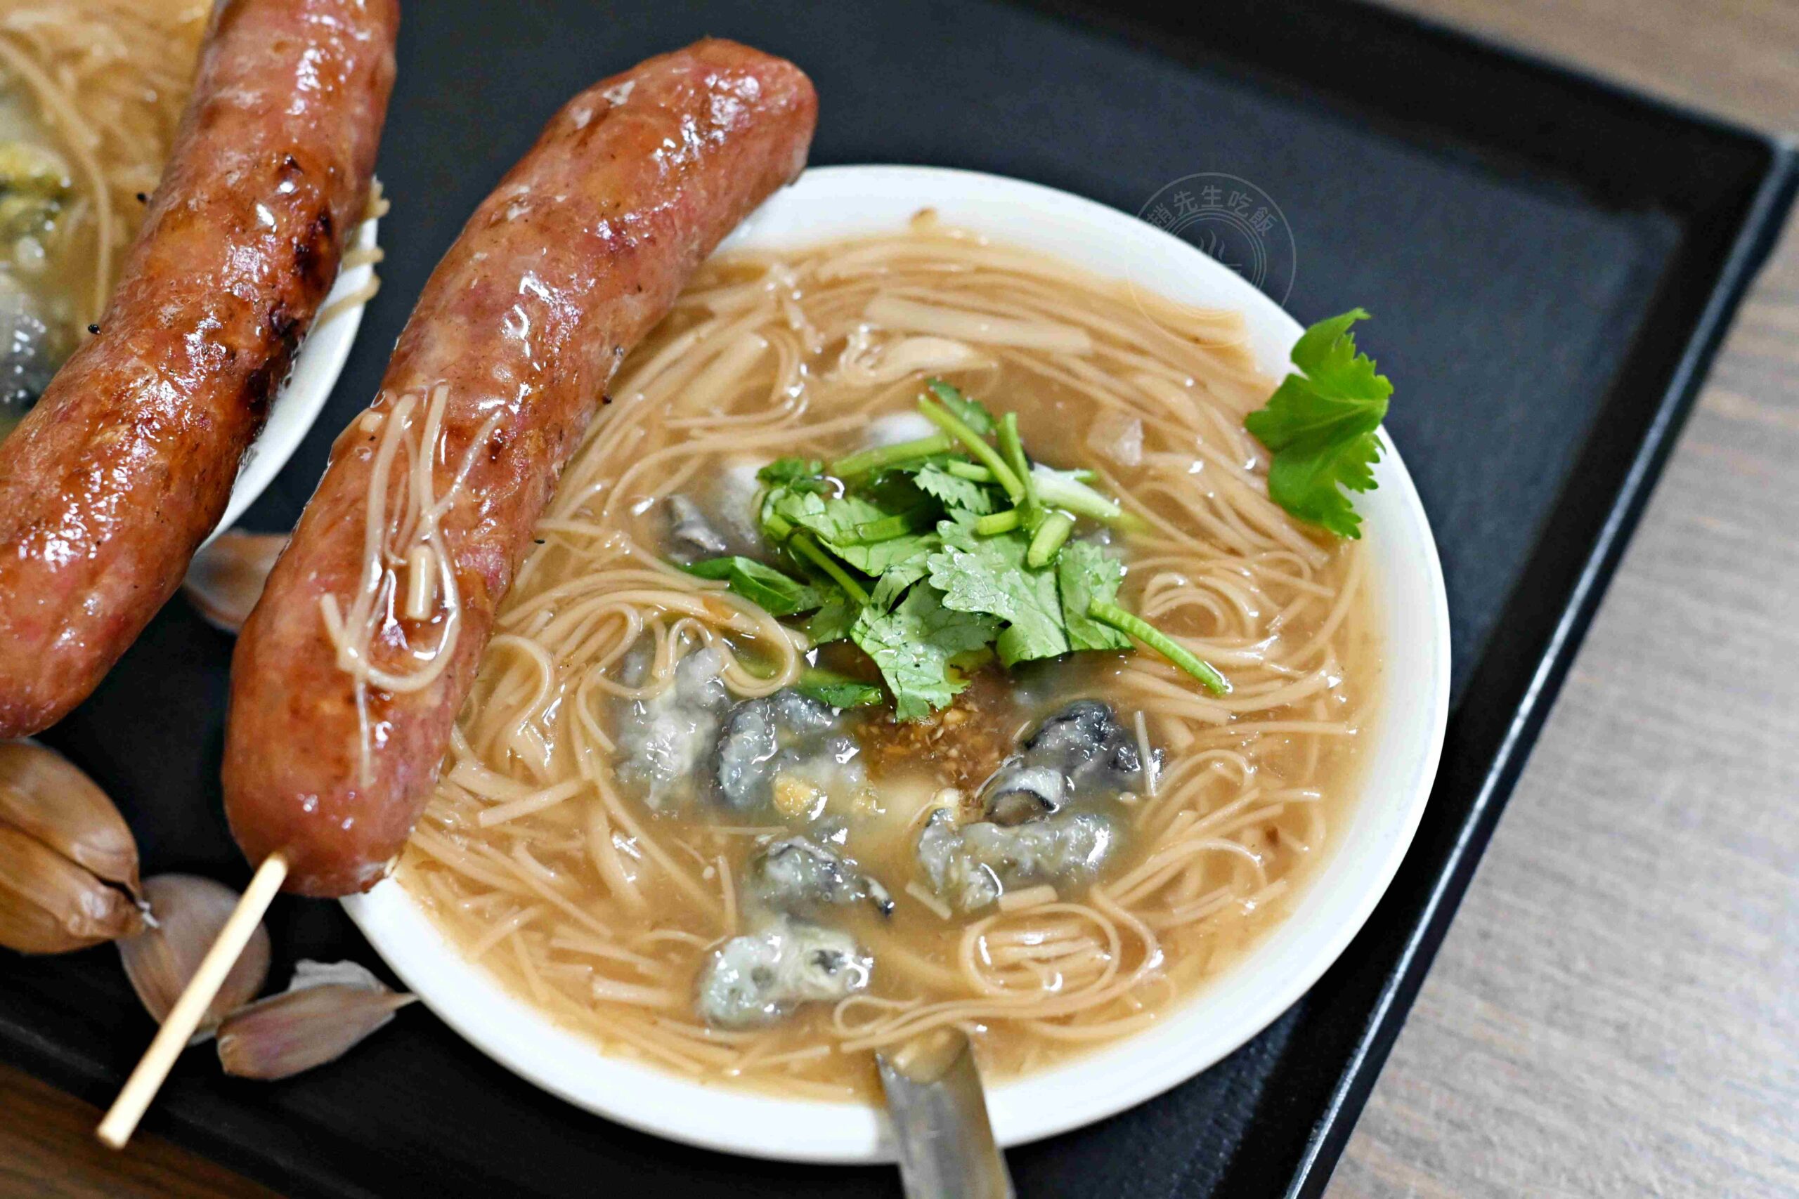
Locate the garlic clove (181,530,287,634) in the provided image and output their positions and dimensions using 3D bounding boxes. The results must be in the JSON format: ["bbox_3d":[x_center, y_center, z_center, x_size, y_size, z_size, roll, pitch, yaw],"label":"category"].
[{"bbox_3d":[-0.099,-0.002,0.576,0.027,0.015,0.018,21,60,14],"label":"garlic clove"}]

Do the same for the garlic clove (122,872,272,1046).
[{"bbox_3d":[-0.102,0.052,0.542,0.021,0.016,0.027,-16,58,-8],"label":"garlic clove"}]

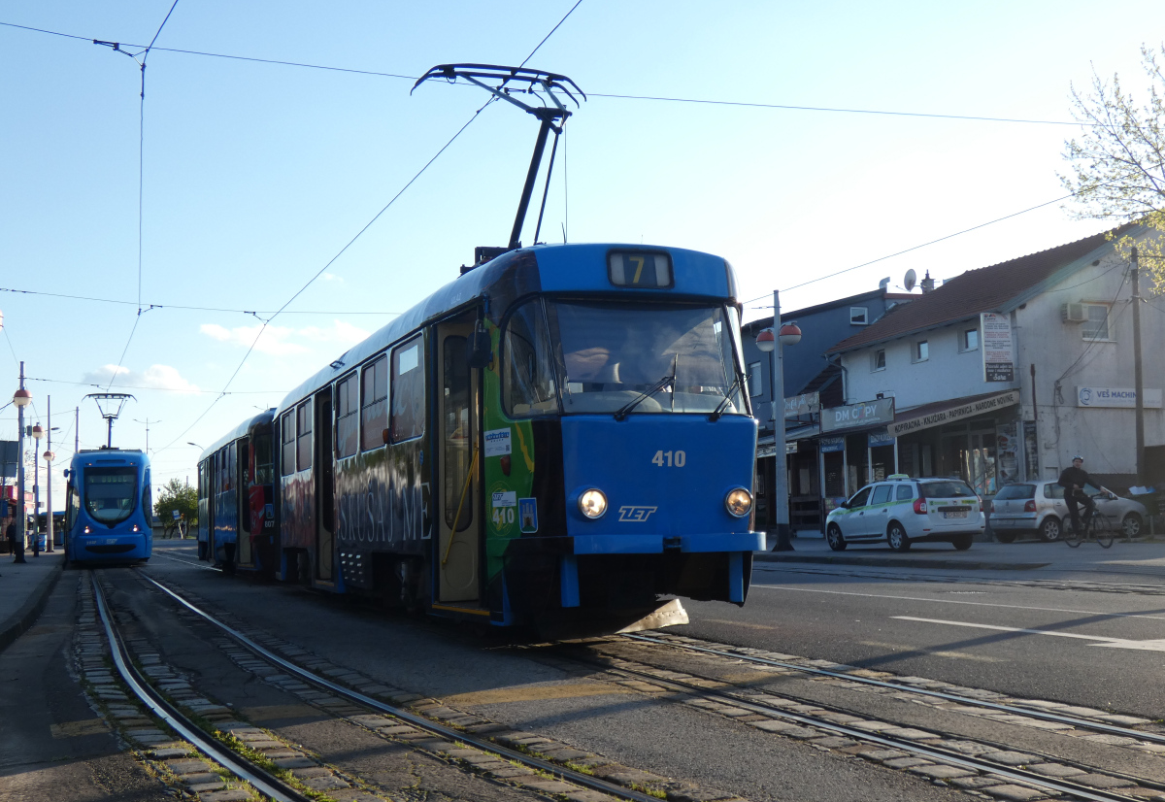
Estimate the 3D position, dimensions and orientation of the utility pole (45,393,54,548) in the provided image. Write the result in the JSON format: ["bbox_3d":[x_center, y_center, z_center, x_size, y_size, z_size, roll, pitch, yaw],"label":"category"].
[{"bbox_3d":[-27.164,3.708,73.838,0.400,7.950,0.400,0,-5,-19],"label":"utility pole"}]

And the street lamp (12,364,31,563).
[{"bbox_3d":[-16.771,1.840,43.253,0.520,5.950,0.900,0,-5,-19],"label":"street lamp"}]

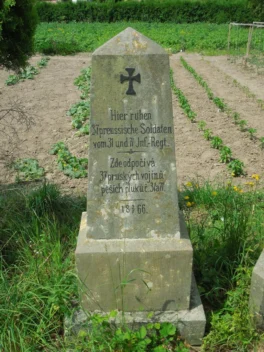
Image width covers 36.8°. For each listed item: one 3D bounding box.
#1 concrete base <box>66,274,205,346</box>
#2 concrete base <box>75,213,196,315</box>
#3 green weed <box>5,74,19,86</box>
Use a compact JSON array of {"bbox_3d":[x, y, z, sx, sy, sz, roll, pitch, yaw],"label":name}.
[{"bbox_3d":[0.014,0.644,2.082,0.647,0.158,0.482,-1,25,-1],"label":"concrete base"},{"bbox_3d":[0.011,0.402,1.969,0.515,0.376,0.349,-1,25,-1],"label":"concrete base"},{"bbox_3d":[-2.400,-1.902,7.900,0.280,0.190,0.280,-8,26,-15],"label":"green weed"}]

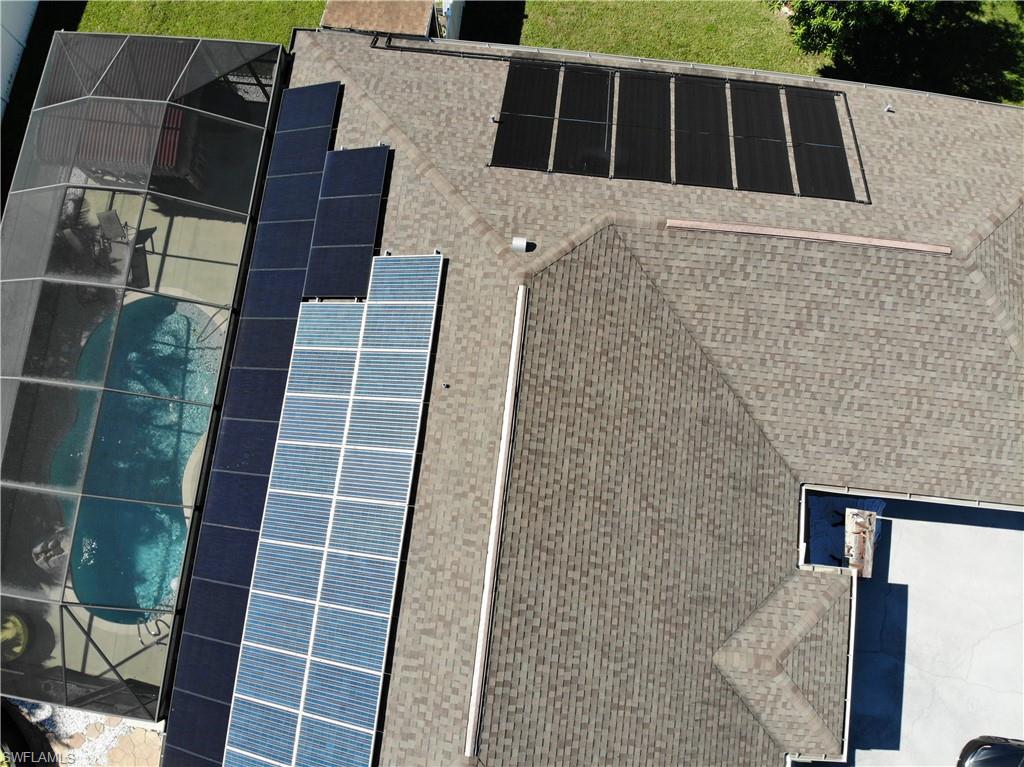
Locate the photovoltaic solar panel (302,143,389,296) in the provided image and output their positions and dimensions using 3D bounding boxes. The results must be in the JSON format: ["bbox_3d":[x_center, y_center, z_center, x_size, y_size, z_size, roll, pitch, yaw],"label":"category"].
[{"bbox_3d":[-3.594,-3.513,15.460,1.623,0.045,3.417,3,79,22],"label":"photovoltaic solar panel"}]

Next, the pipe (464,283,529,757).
[{"bbox_3d":[-0.236,2.284,12.937,0.180,0.100,8.488,6,80,1],"label":"pipe"}]

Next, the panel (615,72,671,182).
[{"bbox_3d":[2.985,-5.860,16.026,1.210,0.060,3.580,6,59,1],"label":"panel"}]

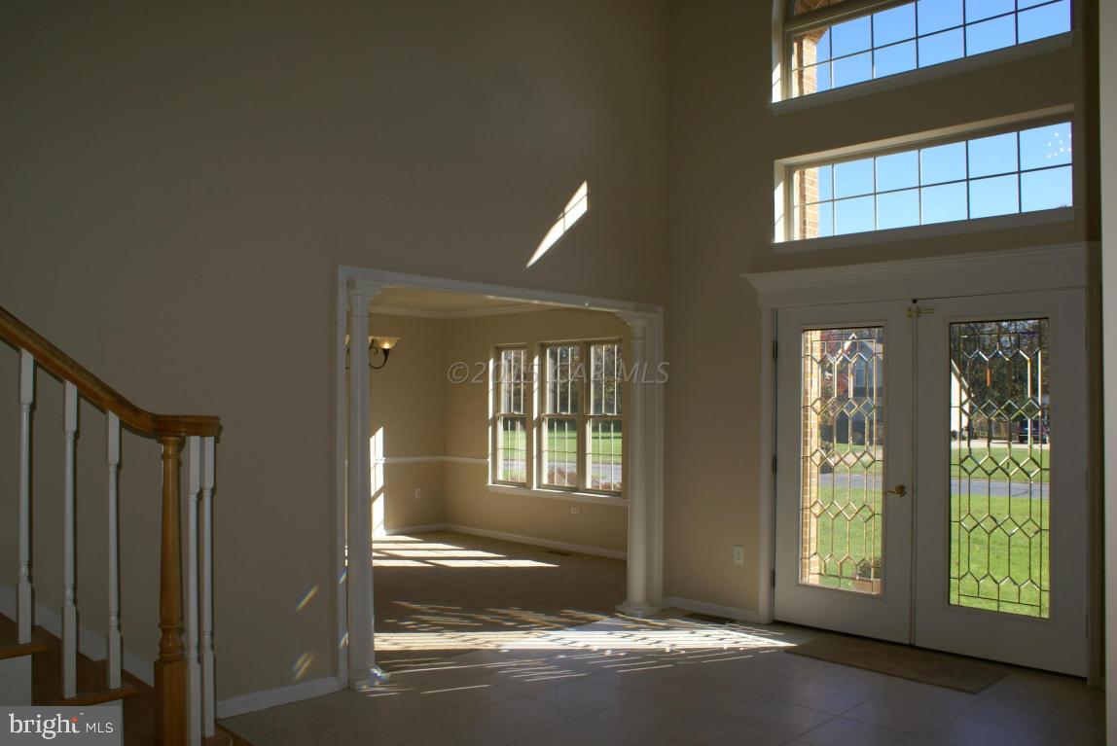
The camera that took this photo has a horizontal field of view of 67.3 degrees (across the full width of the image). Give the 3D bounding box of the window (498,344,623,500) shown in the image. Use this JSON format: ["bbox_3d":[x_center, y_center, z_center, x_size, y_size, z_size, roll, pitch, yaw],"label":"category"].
[{"bbox_3d":[-0.041,0.437,8.370,1.750,1.500,0.100,-1,-2,40],"label":"window"}]

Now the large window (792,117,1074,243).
[{"bbox_3d":[2.188,-1.138,5.139,1.700,0.530,0.090,-1,-2,40],"label":"large window"}]

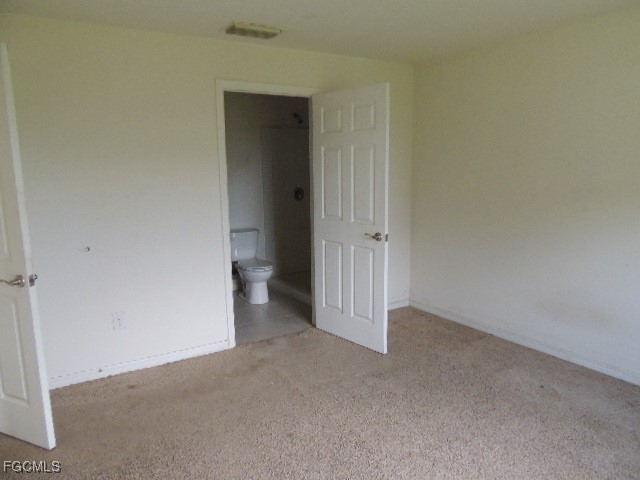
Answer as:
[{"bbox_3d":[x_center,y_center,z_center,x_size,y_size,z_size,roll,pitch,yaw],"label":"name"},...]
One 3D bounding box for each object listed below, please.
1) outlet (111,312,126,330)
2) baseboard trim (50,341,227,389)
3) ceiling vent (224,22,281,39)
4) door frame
[{"bbox_3d":[-1.446,0.588,3.202,0.075,0.120,0.012,-7,11,-30],"label":"outlet"},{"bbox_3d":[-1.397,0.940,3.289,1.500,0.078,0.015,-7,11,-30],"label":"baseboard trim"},{"bbox_3d":[-0.451,-1.435,3.063,0.350,0.030,0.195,-7,11,-30],"label":"ceiling vent"},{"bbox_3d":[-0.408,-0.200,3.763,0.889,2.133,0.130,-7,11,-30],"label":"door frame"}]

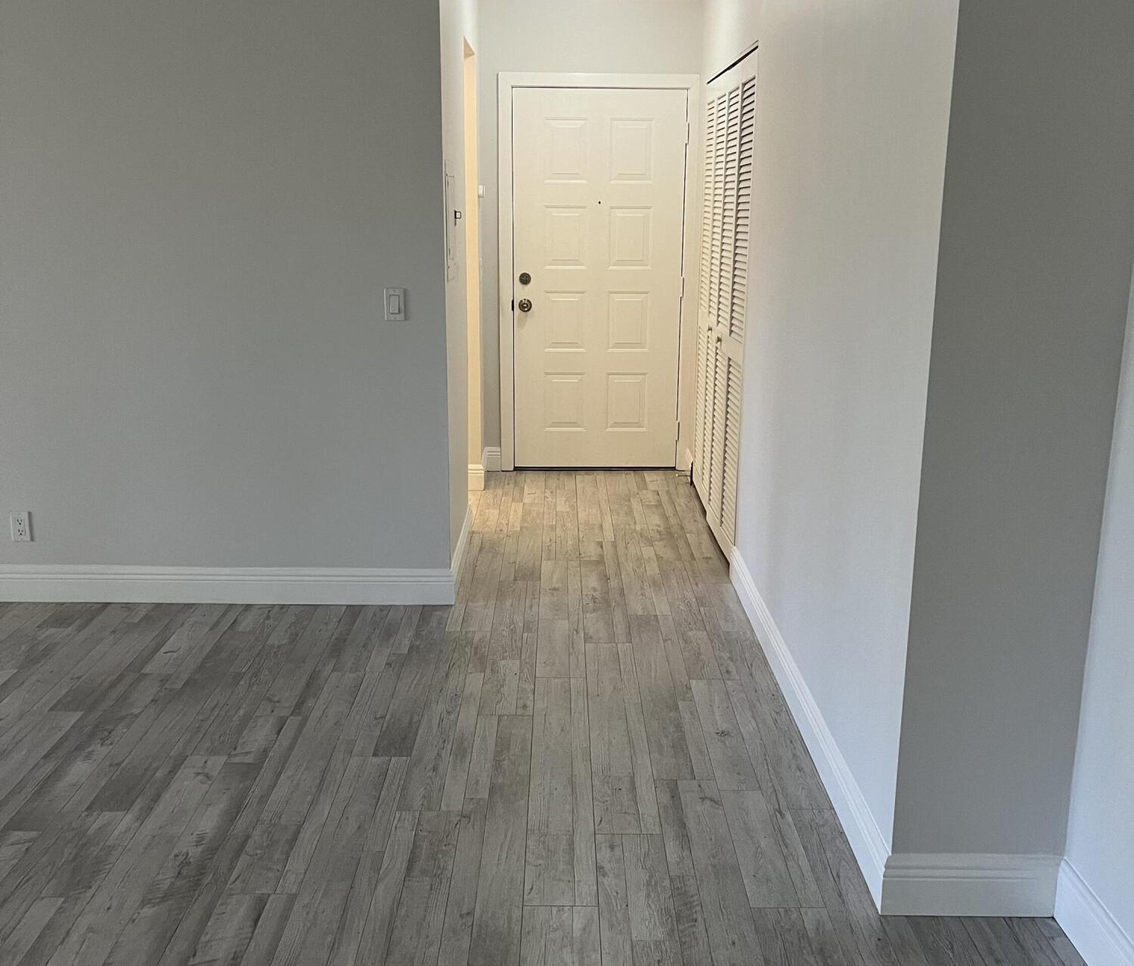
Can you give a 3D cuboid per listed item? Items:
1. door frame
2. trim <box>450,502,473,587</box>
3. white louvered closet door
[{"bbox_3d":[0.165,-1.090,6.119,1.045,2.095,0.118,0,14,0],"label":"door frame"},{"bbox_3d":[-0.427,0.280,4.714,0.018,0.140,0.896,0,14,0],"label":"trim"},{"bbox_3d":[0.687,-0.782,5.080,0.039,1.990,1.497,0,14,0],"label":"white louvered closet door"}]

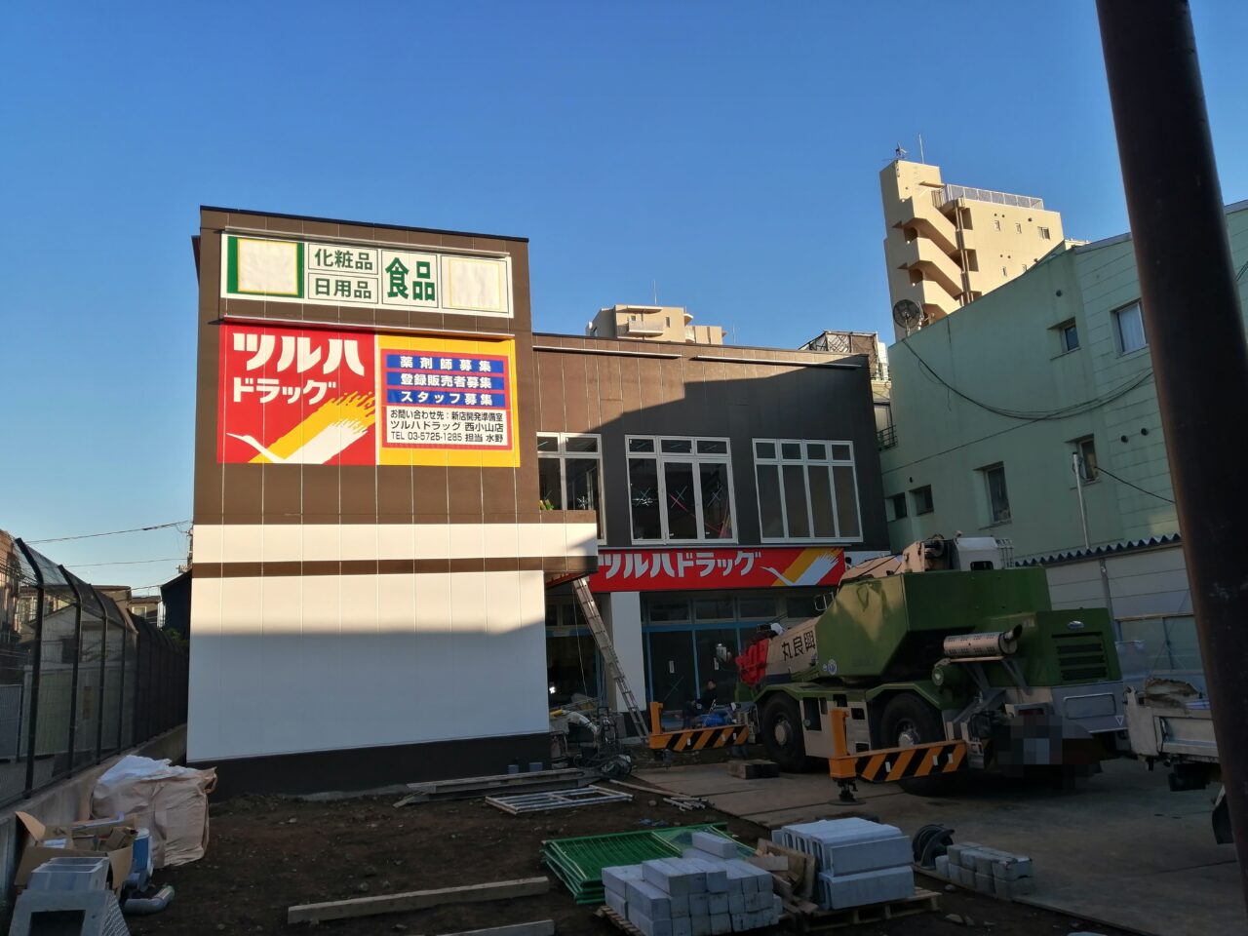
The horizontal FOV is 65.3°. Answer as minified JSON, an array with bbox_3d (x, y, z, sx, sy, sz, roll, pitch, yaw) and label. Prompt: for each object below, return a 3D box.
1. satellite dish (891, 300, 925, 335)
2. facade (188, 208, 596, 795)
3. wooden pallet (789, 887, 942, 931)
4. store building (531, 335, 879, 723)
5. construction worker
[{"bbox_3d":[7.897,-4.205,27.000,0.820,0.950,0.500,-11,-13,36],"label":"satellite dish"},{"bbox_3d":[-4.402,0.812,18.381,6.600,9.430,4.500,1,-11,-21],"label":"facade"},{"bbox_3d":[1.466,2.991,6.802,1.010,0.130,1.000,1,-11,-21],"label":"wooden pallet"},{"bbox_3d":[0.835,2.158,27.129,10.450,9.450,7.000,1,-11,-21],"label":"store building"},{"bbox_3d":[1.588,4.967,20.200,0.750,1.180,0.520,6,-14,-40],"label":"construction worker"}]

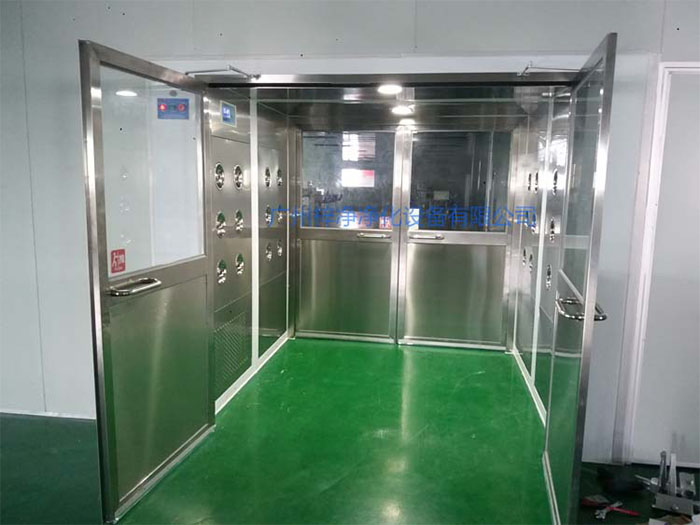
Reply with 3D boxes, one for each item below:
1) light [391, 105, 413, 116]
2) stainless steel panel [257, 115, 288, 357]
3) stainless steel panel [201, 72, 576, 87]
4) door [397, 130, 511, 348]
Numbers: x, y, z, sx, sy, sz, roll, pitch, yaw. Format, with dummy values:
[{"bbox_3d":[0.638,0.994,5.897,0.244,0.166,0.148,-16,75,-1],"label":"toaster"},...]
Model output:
[{"bbox_3d":[0.399,-1.176,4.425,0.160,0.040,0.160,2,9,9],"label":"light"},{"bbox_3d":[-0.633,-0.274,4.664,0.040,1.901,0.893,2,8,9],"label":"stainless steel panel"},{"bbox_3d":[0.152,-0.955,2.986,1.967,0.062,0.060,2,9,9],"label":"stainless steel panel"},{"bbox_3d":[0.911,-0.201,4.972,0.945,1.915,0.050,2,8,9],"label":"door"}]

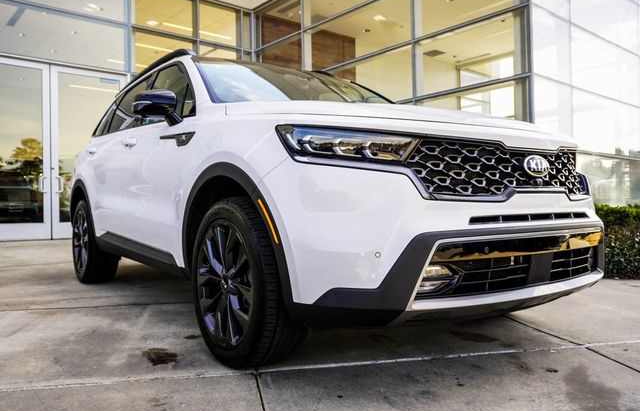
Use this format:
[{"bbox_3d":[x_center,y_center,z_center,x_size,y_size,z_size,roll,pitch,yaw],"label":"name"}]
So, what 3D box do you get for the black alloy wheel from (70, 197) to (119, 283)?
[{"bbox_3d":[-1.972,0.315,4.684,0.250,0.730,0.730,-1,1,-36],"label":"black alloy wheel"}]

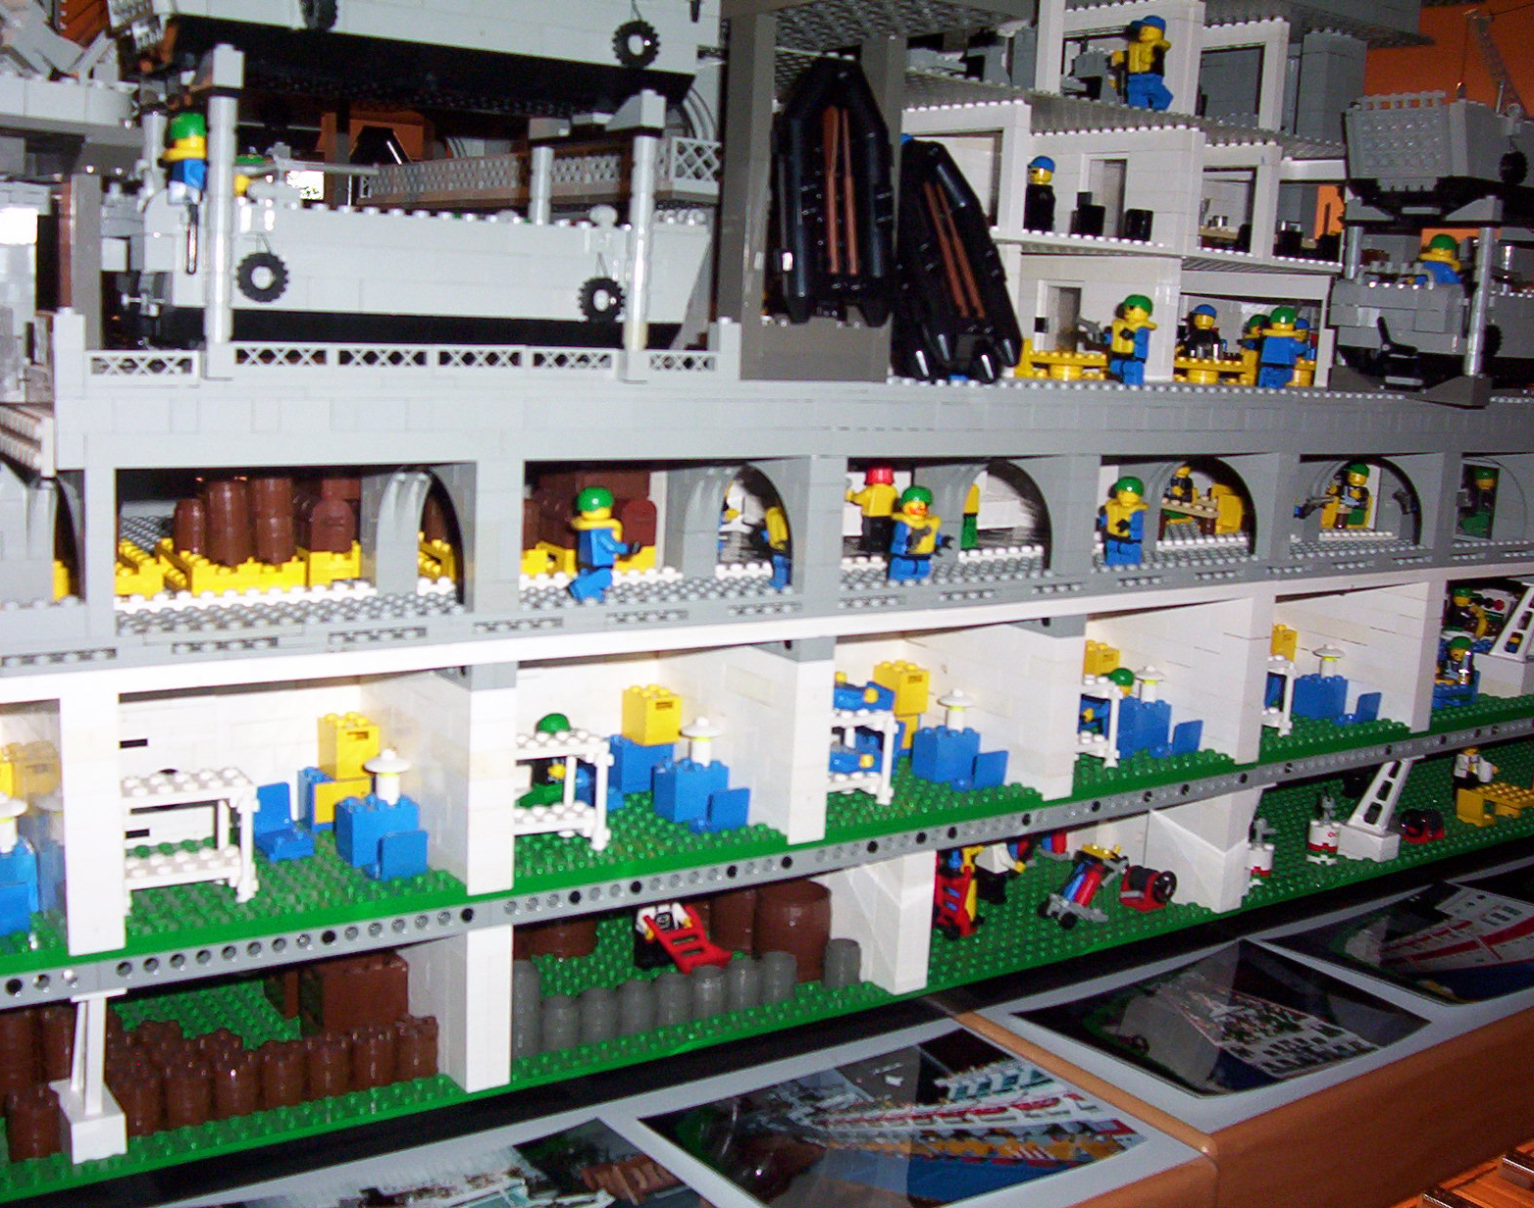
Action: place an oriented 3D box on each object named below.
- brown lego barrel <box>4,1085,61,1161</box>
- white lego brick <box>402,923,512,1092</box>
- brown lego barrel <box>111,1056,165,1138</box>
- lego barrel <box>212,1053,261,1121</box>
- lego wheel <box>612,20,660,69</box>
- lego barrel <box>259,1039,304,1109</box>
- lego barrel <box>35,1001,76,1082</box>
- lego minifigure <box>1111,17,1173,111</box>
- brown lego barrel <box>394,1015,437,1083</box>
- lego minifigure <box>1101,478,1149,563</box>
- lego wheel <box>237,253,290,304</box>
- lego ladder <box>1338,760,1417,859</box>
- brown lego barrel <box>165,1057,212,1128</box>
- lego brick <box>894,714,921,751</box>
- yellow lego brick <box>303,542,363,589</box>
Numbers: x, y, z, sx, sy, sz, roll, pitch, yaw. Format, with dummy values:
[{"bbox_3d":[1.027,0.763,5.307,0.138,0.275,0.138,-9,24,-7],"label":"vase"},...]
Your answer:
[{"bbox_3d":[-0.230,0.164,0.626,0.016,0.017,0.016,-4,13,-35],"label":"brown lego barrel"},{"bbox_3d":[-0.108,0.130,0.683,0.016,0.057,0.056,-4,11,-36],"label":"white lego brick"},{"bbox_3d":[-0.190,0.150,0.601,0.015,0.017,0.015,-4,11,-37],"label":"brown lego barrel"},{"bbox_3d":[-0.163,0.148,0.612,0.016,0.018,0.016,-4,12,-38],"label":"lego barrel"},{"bbox_3d":[-0.042,-0.181,0.645,0.015,0.015,0.006,-4,11,-36],"label":"lego wheel"},{"bbox_3d":[-0.154,0.148,0.628,0.015,0.018,0.015,-4,11,-39],"label":"lego barrel"},{"bbox_3d":[-0.214,0.132,0.608,0.015,0.018,0.015,-4,11,-37],"label":"lego barrel"},{"bbox_3d":[0.162,-0.233,0.860,0.018,0.041,0.024,-2,11,-32],"label":"lego minifigure"},{"bbox_3d":[-0.116,0.146,0.657,0.015,0.018,0.015,3,8,0],"label":"brown lego barrel"},{"bbox_3d":[0.151,-0.036,0.842,0.016,0.041,0.022,-4,11,-36],"label":"lego minifigure"},{"bbox_3d":[-0.143,-0.093,0.565,0.015,0.015,0.006,-4,11,-37],"label":"lego wheel"},{"bbox_3d":[0.310,0.101,1.017,0.016,0.058,0.036,-4,13,-35],"label":"lego ladder"},{"bbox_3d":[-0.177,0.150,0.607,0.015,0.017,0.015,-4,11,-37],"label":"brown lego barrel"},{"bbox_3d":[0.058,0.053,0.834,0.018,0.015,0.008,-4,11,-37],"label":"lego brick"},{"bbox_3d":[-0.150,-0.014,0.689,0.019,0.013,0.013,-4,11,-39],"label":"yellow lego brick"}]

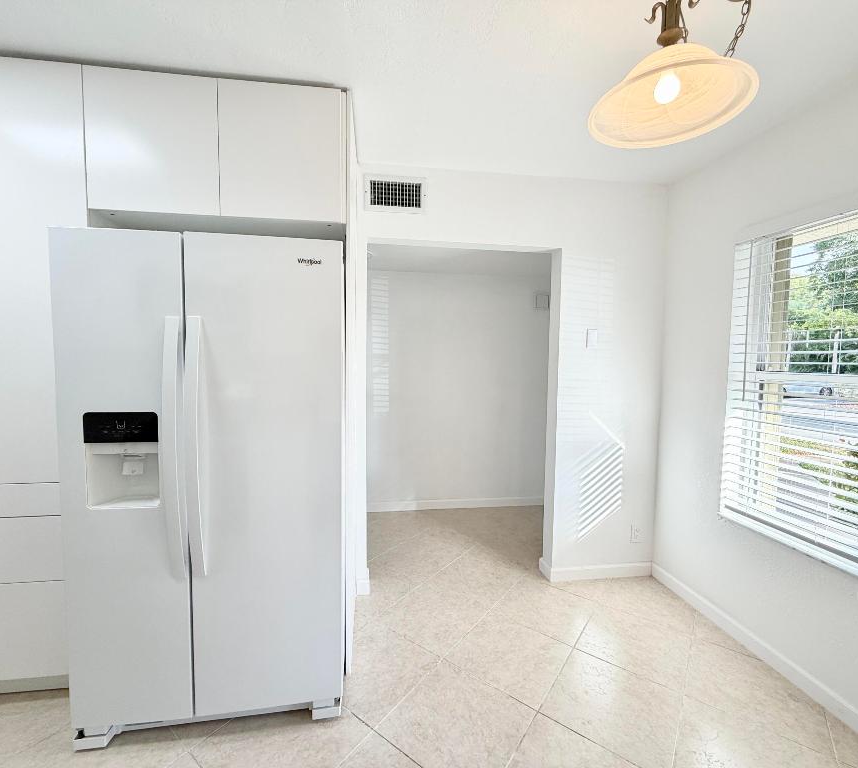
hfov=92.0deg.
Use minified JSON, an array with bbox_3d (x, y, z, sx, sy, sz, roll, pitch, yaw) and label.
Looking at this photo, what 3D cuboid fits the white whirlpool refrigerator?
[{"bbox_3d":[-0.807,0.354,1.787,0.909,1.747,0.850,0,3,-8],"label":"white whirlpool refrigerator"}]

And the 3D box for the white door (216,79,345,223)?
[{"bbox_3d":[-0.569,-0.894,1.607,0.455,0.506,0.022,0,3,-8],"label":"white door"}]

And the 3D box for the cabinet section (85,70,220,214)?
[{"bbox_3d":[-1.022,-0.894,1.546,0.456,0.506,0.022,0,3,-8],"label":"cabinet section"}]

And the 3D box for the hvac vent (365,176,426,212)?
[{"bbox_3d":[-0.178,-1.028,2.247,0.339,0.187,0.022,0,3,-8],"label":"hvac vent"}]

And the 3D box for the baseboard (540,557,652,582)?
[{"bbox_3d":[1.052,1.151,2.617,0.665,0.091,0.160,0,3,-8],"label":"baseboard"}]

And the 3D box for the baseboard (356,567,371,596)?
[{"bbox_3d":[-0.381,1.151,2.420,0.078,0.091,0.152,0,3,-8],"label":"baseboard"}]

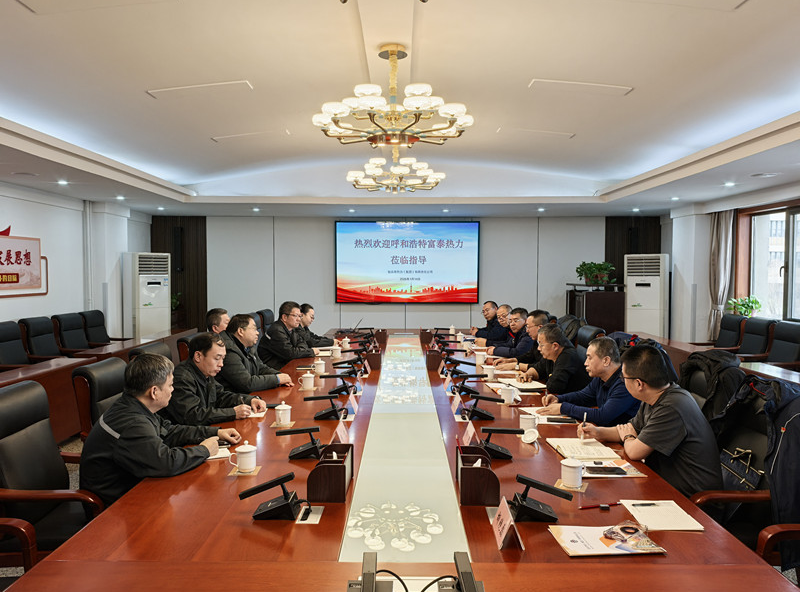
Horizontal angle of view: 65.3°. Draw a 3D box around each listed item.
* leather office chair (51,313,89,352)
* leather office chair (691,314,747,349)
[{"bbox_3d":[-3.609,0.781,7.348,0.680,1.100,0.620,0,2,0],"label":"leather office chair"},{"bbox_3d":[3.558,0.768,7.181,0.620,1.080,0.580,0,3,0],"label":"leather office chair"}]

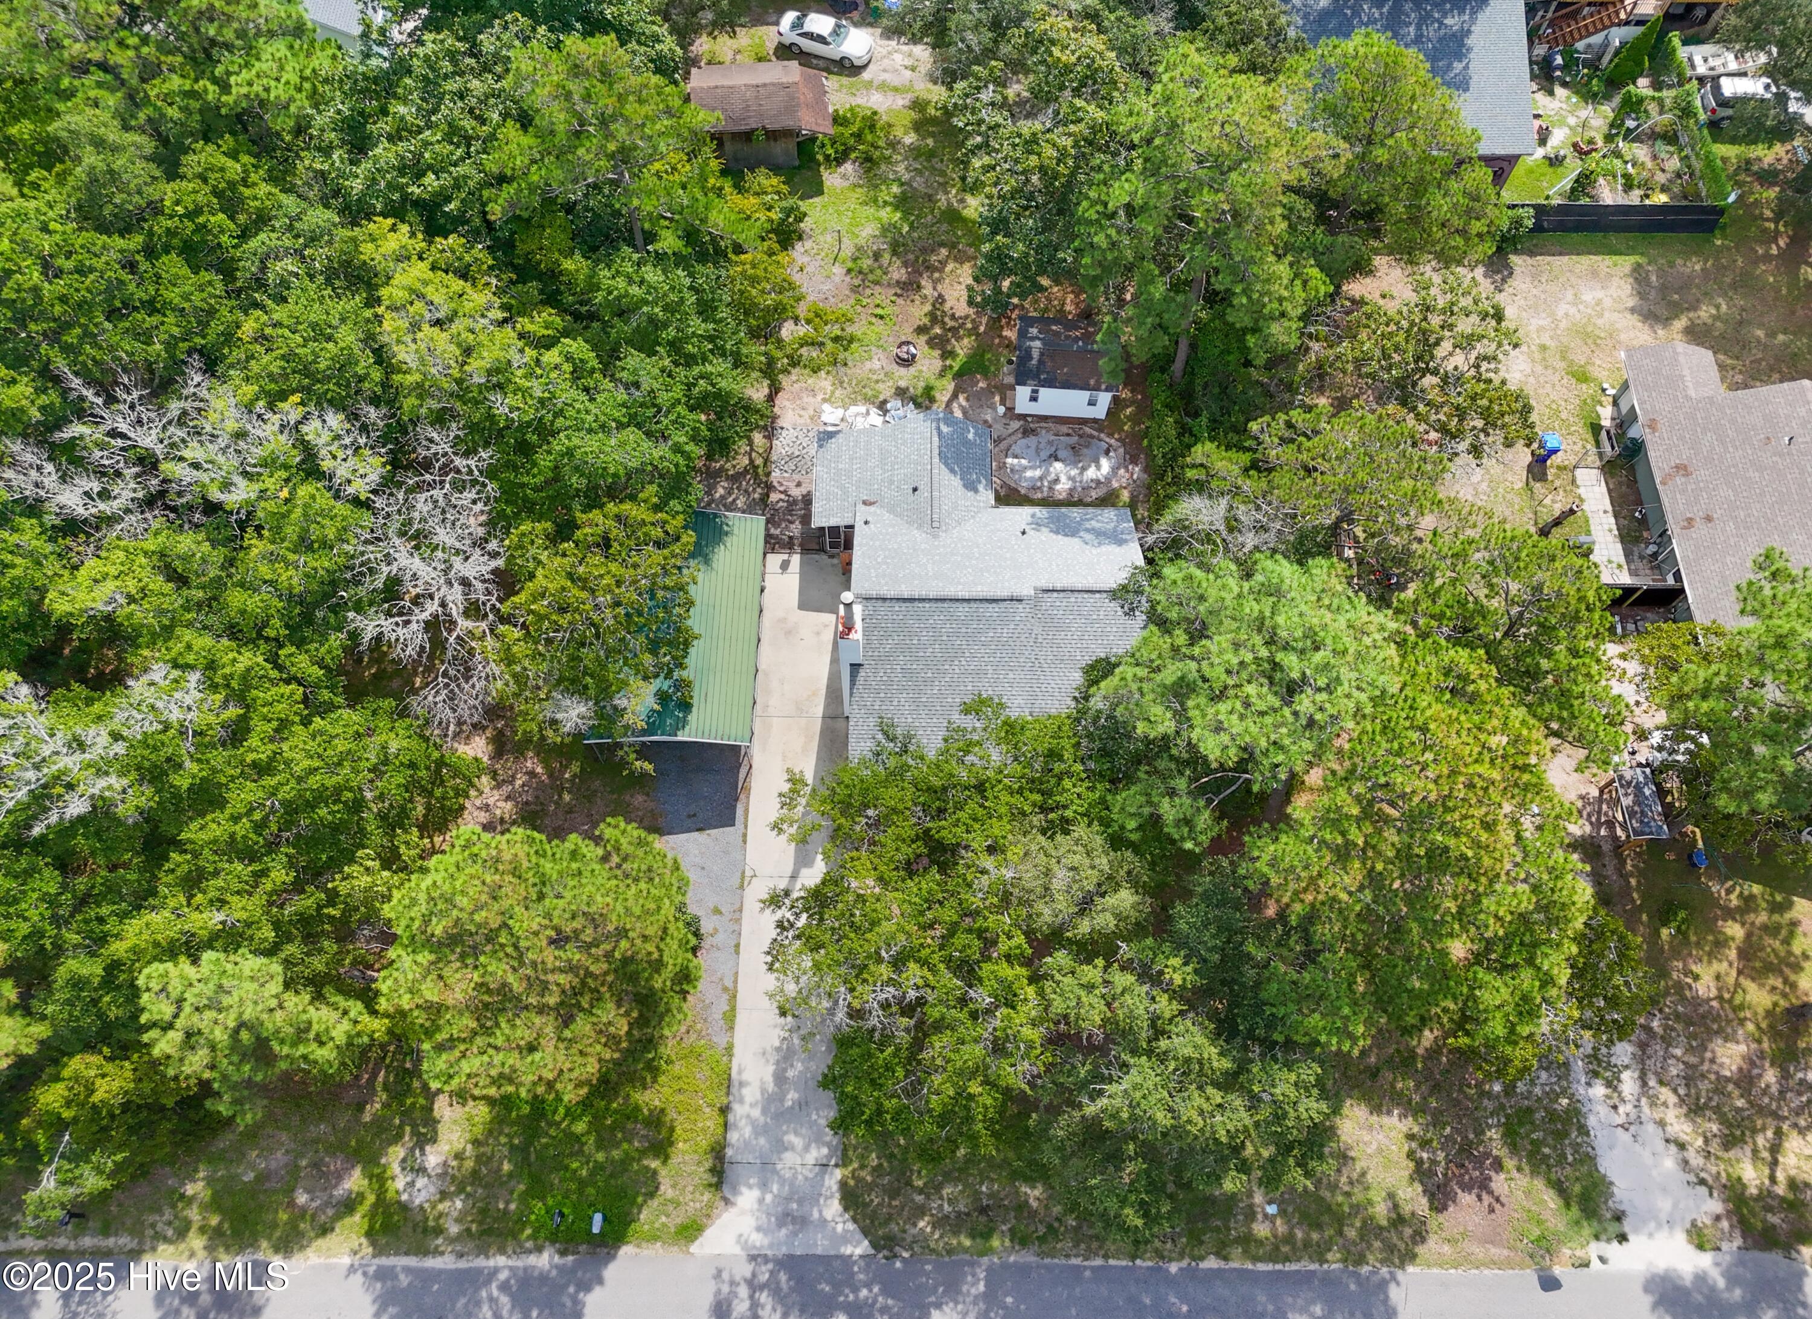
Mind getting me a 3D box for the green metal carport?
[{"bbox_3d":[-8.225,-0.766,46.439,5.750,3.100,9.270,1,64,0],"label":"green metal carport"}]

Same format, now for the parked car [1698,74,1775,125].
[{"bbox_3d":[41.091,-26.920,60.625,4.800,1.730,1.870,4,64,1],"label":"parked car"}]

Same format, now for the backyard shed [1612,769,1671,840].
[{"bbox_3d":[25.402,5.436,44.455,1.300,2.150,2.400,-1,64,-1],"label":"backyard shed"}]

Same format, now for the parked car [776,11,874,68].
[{"bbox_3d":[-3.848,-30.664,61.966,4.840,1.390,1.790,18,65,8],"label":"parked car"}]

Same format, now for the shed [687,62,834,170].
[{"bbox_3d":[-6.711,-25.565,58.526,6.400,3.050,4.300,-3,64,-2],"label":"shed"}]

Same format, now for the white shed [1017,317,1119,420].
[{"bbox_3d":[6.692,-12.236,52.405,4.200,2.780,3.720,3,64,1],"label":"white shed"}]

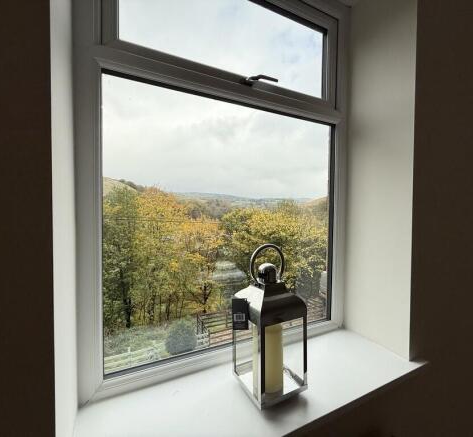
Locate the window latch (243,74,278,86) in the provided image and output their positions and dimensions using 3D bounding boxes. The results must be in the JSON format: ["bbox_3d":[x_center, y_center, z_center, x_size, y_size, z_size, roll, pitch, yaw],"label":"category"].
[{"bbox_3d":[0.101,-0.558,0.951,0.133,0.032,0.056,0,2,-25],"label":"window latch"}]

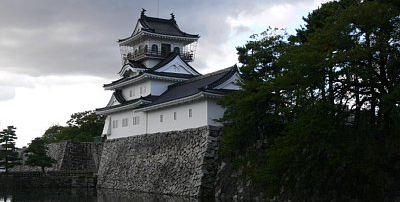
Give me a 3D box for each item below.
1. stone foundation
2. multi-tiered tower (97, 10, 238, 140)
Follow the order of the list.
[{"bbox_3d":[-3.080,8.580,78.500,12.500,7.660,35.570,4,-8,-29],"label":"stone foundation"},{"bbox_3d":[-2.650,-5.050,81.240,13.180,20.060,35.470,4,-8,-29],"label":"multi-tiered tower"}]

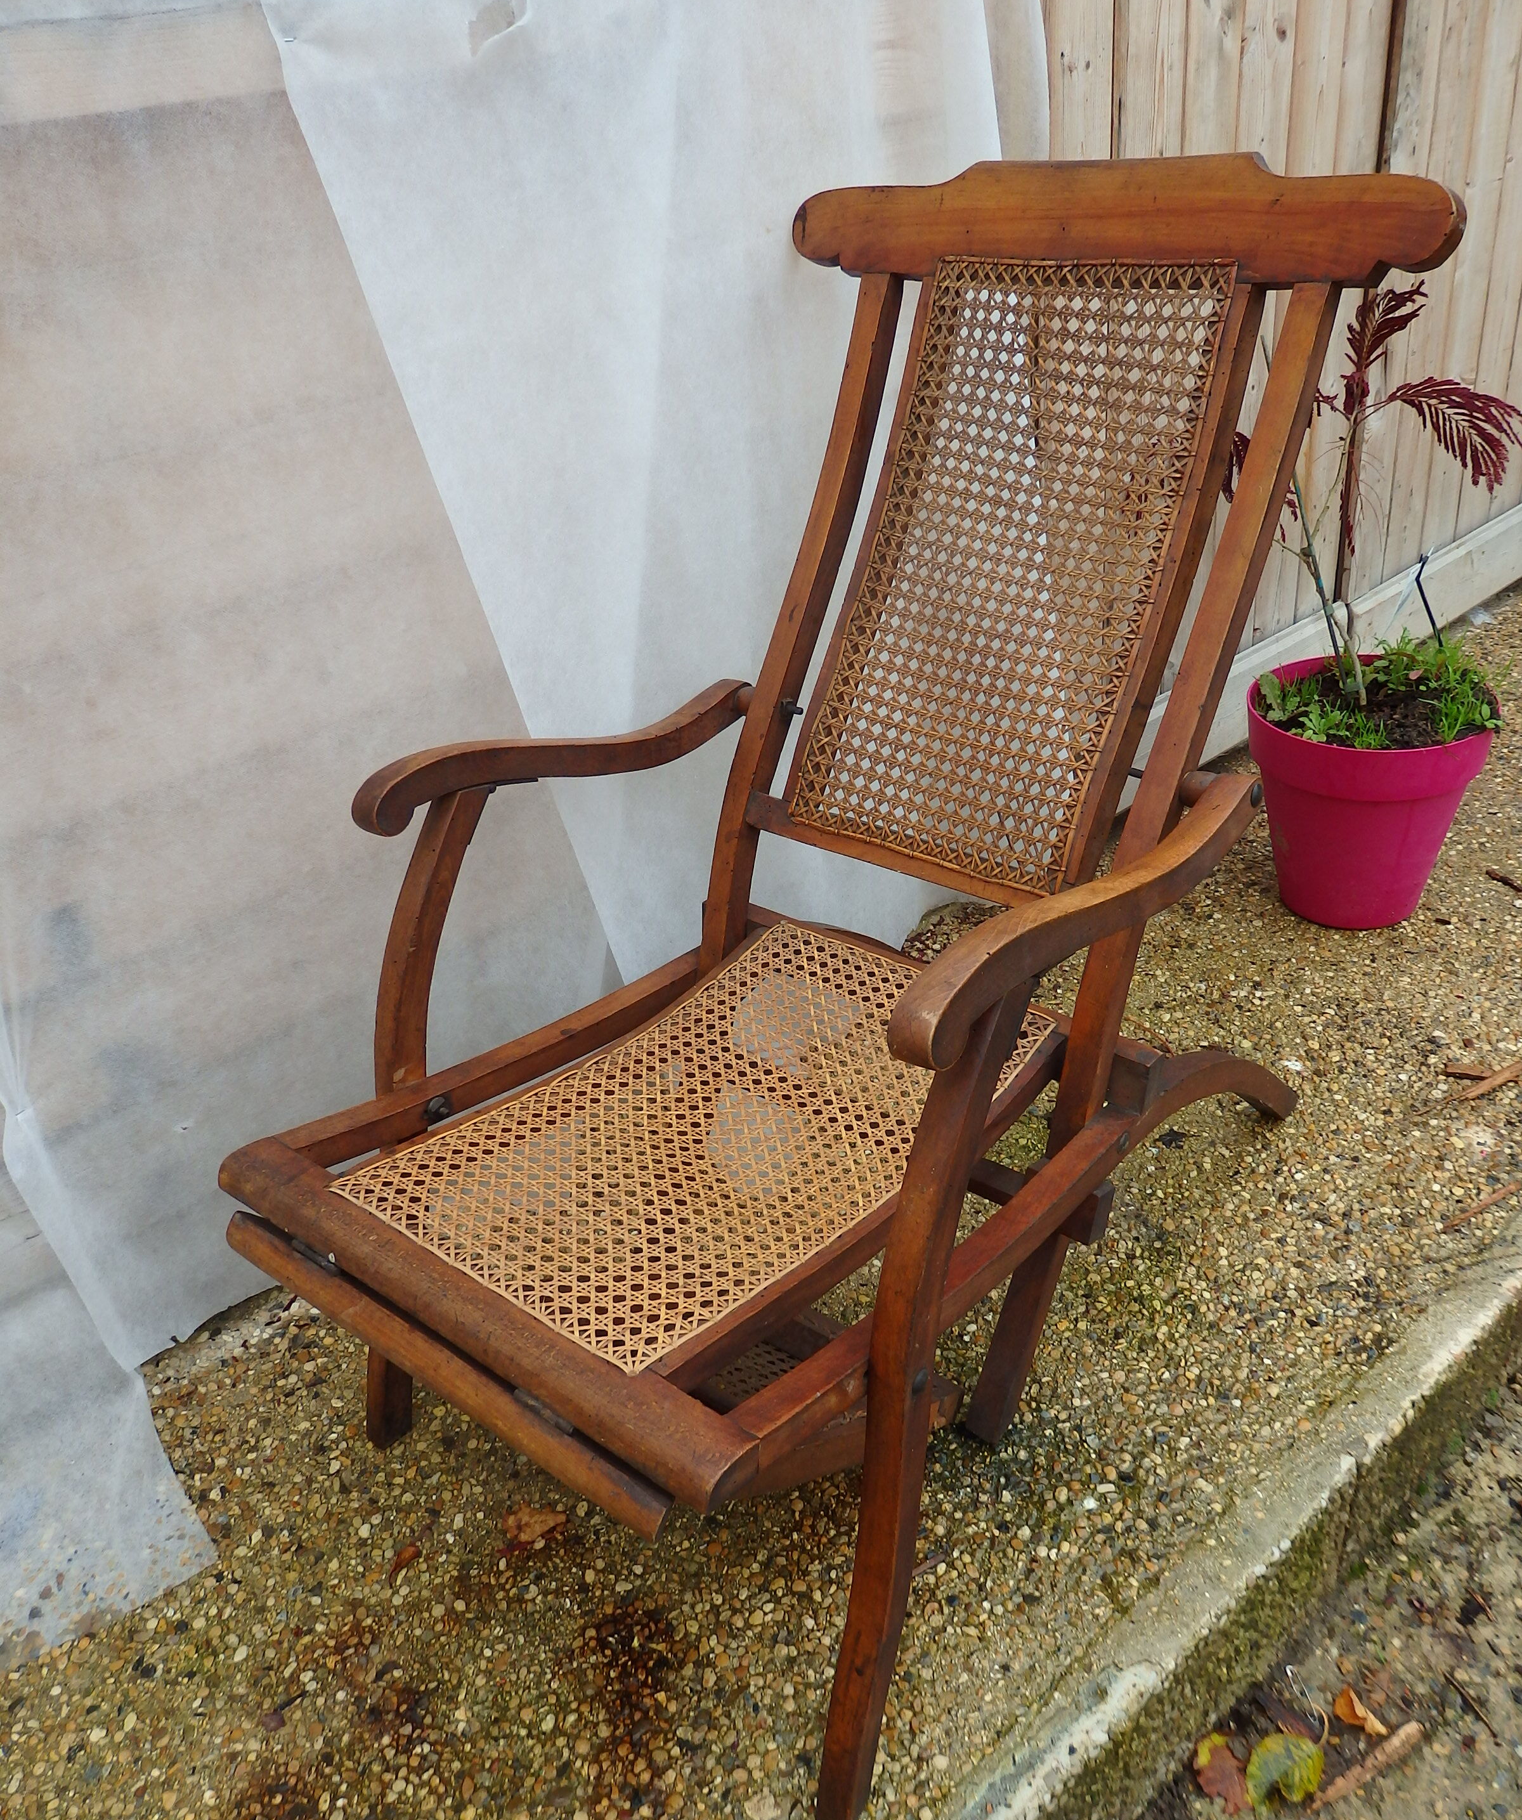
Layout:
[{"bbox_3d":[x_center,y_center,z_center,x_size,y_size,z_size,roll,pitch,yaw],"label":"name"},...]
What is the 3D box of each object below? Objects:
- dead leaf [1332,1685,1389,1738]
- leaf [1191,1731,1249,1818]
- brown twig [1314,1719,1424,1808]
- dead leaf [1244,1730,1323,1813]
[{"bbox_3d":[0.484,0.657,1.194,0.026,0.016,0.044,-18,33,-21],"label":"dead leaf"},{"bbox_3d":[0.368,0.687,1.167,0.037,0.010,0.066,-4,30,3],"label":"leaf"},{"bbox_3d":[0.480,0.676,1.158,0.110,0.014,0.016,-21,34,-20],"label":"brown twig"},{"bbox_3d":[0.413,0.682,1.158,0.060,0.020,0.065,-4,30,2],"label":"dead leaf"}]

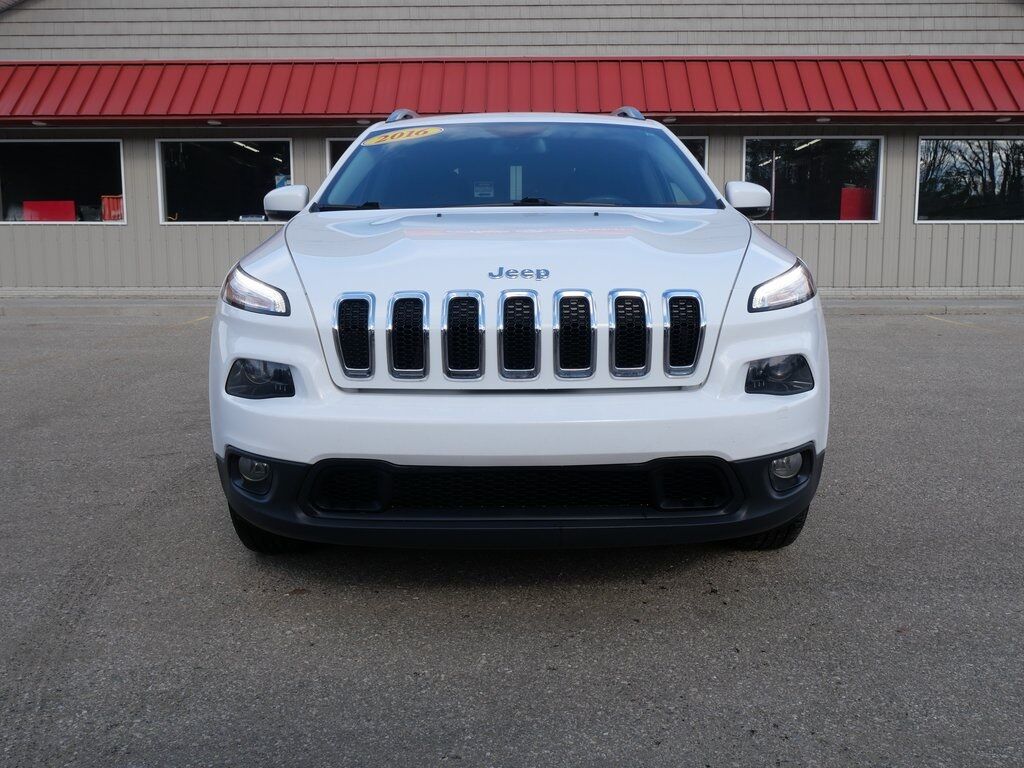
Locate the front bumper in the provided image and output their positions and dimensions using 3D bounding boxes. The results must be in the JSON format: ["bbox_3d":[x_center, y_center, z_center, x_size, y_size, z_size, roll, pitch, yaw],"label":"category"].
[{"bbox_3d":[0.033,0.287,2.576,1.730,0.240,0.460,0,7,0],"label":"front bumper"}]

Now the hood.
[{"bbox_3d":[0.031,-0.317,2.903,1.530,0.500,1.320,0,11,0],"label":"hood"}]

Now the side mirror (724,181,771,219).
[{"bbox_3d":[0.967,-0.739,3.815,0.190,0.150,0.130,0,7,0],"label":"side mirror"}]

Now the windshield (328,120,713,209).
[{"bbox_3d":[0.032,-0.851,3.743,1.490,0.140,0.920,0,37,0],"label":"windshield"}]

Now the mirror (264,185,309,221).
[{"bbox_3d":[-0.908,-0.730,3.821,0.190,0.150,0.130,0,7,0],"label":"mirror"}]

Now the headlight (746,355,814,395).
[{"bbox_3d":[0.716,-0.025,2.505,0.190,0.110,0.130,-2,7,-12],"label":"headlight"}]

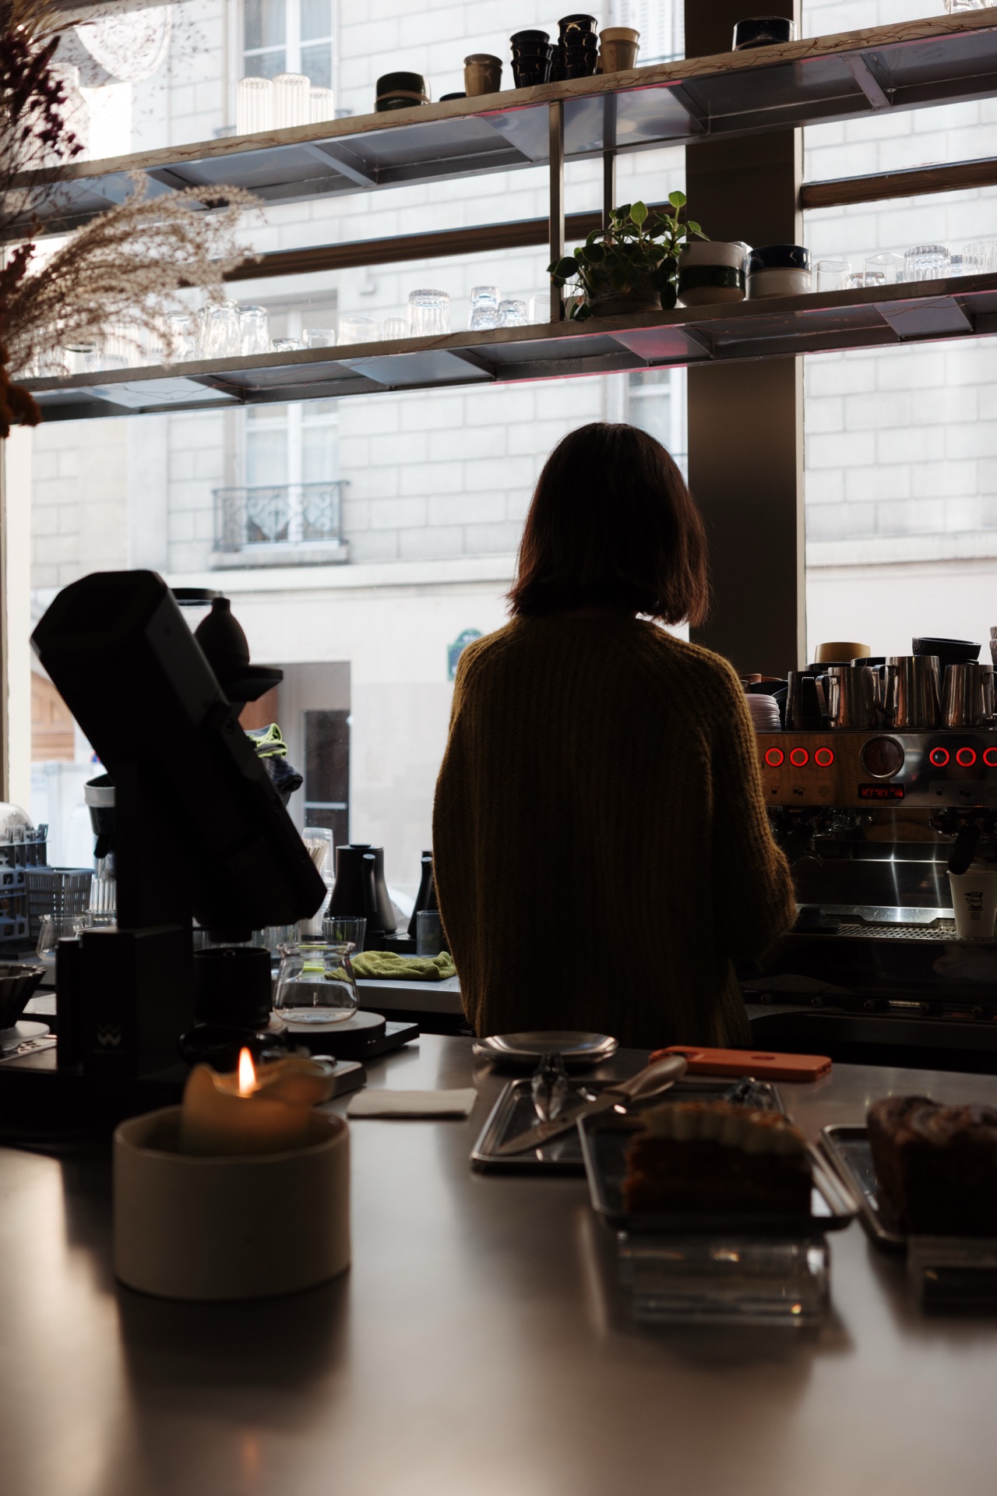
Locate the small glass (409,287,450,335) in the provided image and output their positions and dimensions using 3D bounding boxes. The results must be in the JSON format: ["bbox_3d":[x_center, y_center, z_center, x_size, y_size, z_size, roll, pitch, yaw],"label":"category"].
[{"bbox_3d":[-0.135,-0.832,3.240,0.081,0.102,0.081,0,0,0],"label":"small glass"}]

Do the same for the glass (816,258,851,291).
[{"bbox_3d":[0.547,-0.755,2.712,0.057,0.066,0.057,0,0,23],"label":"glass"}]

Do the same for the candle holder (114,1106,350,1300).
[{"bbox_3d":[-0.149,0.253,0.935,0.131,0.073,0.131,0,0,0],"label":"candle holder"}]

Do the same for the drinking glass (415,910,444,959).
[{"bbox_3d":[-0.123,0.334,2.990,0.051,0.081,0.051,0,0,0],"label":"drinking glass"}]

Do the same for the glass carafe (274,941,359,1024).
[{"bbox_3d":[-0.178,0.231,1.630,0.084,0.074,0.084,0,0,0],"label":"glass carafe"}]

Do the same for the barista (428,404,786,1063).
[{"bbox_3d":[0.153,0.435,2.150,0.470,1.700,0.380,0,0,21],"label":"barista"}]

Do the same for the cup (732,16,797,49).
[{"bbox_3d":[0.441,-1.157,2.752,0.102,0.065,0.102,0,0,0],"label":"cup"}]

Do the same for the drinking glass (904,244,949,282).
[{"bbox_3d":[0.760,-0.829,2.950,0.081,0.096,0.081,0,0,23],"label":"drinking glass"}]

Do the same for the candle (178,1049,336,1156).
[{"bbox_3d":[-0.139,0.225,0.950,0.088,0.106,0.086,0,0,23],"label":"candle"}]

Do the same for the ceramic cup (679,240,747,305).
[{"bbox_3d":[0.354,-0.771,2.752,0.111,0.100,0.111,0,0,0],"label":"ceramic cup"}]

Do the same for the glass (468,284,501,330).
[{"bbox_3d":[-0.023,-0.766,2.945,0.055,0.088,0.055,0,0,0],"label":"glass"}]

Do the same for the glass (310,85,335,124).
[{"bbox_3d":[-0.377,-1.292,3.460,0.074,0.142,0.074,0,0,23],"label":"glass"}]

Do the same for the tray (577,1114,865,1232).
[{"bbox_3d":[0.127,0.263,1.040,0.148,0.014,0.248,0,0,0],"label":"tray"}]

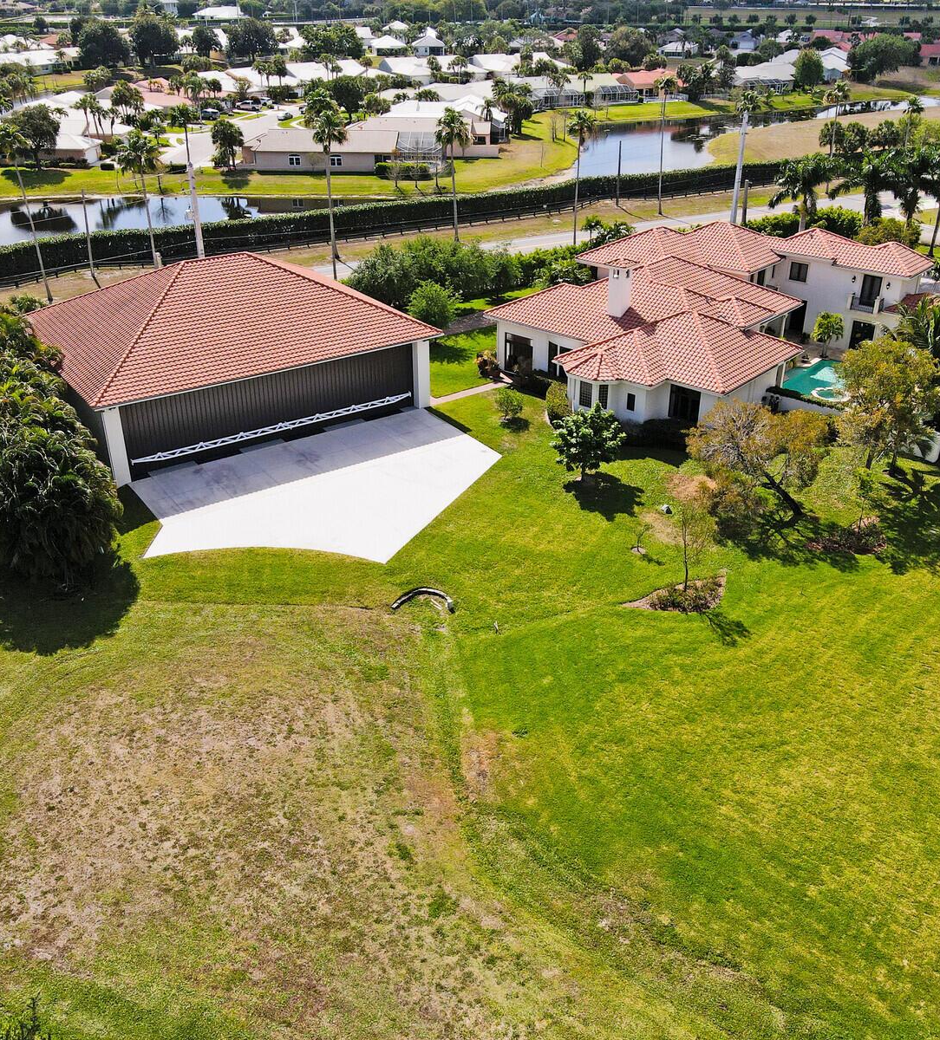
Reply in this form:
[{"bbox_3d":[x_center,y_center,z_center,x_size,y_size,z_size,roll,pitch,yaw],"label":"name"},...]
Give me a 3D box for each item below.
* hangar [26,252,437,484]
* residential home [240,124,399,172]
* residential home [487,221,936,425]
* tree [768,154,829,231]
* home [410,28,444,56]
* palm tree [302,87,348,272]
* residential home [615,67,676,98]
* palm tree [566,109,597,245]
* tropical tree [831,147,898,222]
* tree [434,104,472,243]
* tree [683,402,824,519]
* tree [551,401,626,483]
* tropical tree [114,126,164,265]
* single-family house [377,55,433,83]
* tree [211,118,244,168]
[{"bbox_3d":[-17.160,-13.437,68.050,23.210,10.350,20.610,-18,34,-27],"label":"hangar"},{"bbox_3d":[-22.315,-56.800,146.331,23.500,4.900,12.500,2,31,4],"label":"residential home"},{"bbox_3d":[18.565,-17.091,75.006,25.500,9.000,32.500,25,38,36],"label":"residential home"},{"bbox_3d":[36.017,-34.260,103.537,6.400,9.800,6.400,0,31,0],"label":"tree"},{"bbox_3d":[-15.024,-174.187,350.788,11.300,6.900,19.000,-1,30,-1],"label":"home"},{"bbox_3d":[-14.161,-34.194,98.177,4.200,15.400,4.200,0,30,0],"label":"palm tree"},{"bbox_3d":[39.300,-98.546,216.053,14.000,5.000,14.500,-8,32,-13],"label":"residential home"},{"bbox_3d":[12.530,-40.380,110.872,3.700,13.200,3.700,0,30,0],"label":"palm tree"},{"bbox_3d":[44.625,-36.403,107.473,7.000,9.600,7.000,0,30,0],"label":"tropical tree"},{"bbox_3d":[-1.720,-37.403,105.130,4.000,13.700,4.000,0,31,0],"label":"tree"},{"bbox_3d":[15.790,-3.773,55.217,8.600,5.900,7.800,0,30,0],"label":"tree"},{"bbox_3d":[7.212,-4.615,57.696,4.400,4.900,4.400,-1,30,0],"label":"tree"},{"bbox_3d":[-30.524,-29.725,92.249,4.600,13.800,4.600,0,31,0],"label":"tropical tree"},{"bbox_3d":[-15.003,-121.218,259.651,13.500,6.000,20.000,-10,31,-15],"label":"single-family house"},{"bbox_3d":[-36.723,-56.817,145.299,5.200,7.200,5.000,0,30,0],"label":"tree"}]

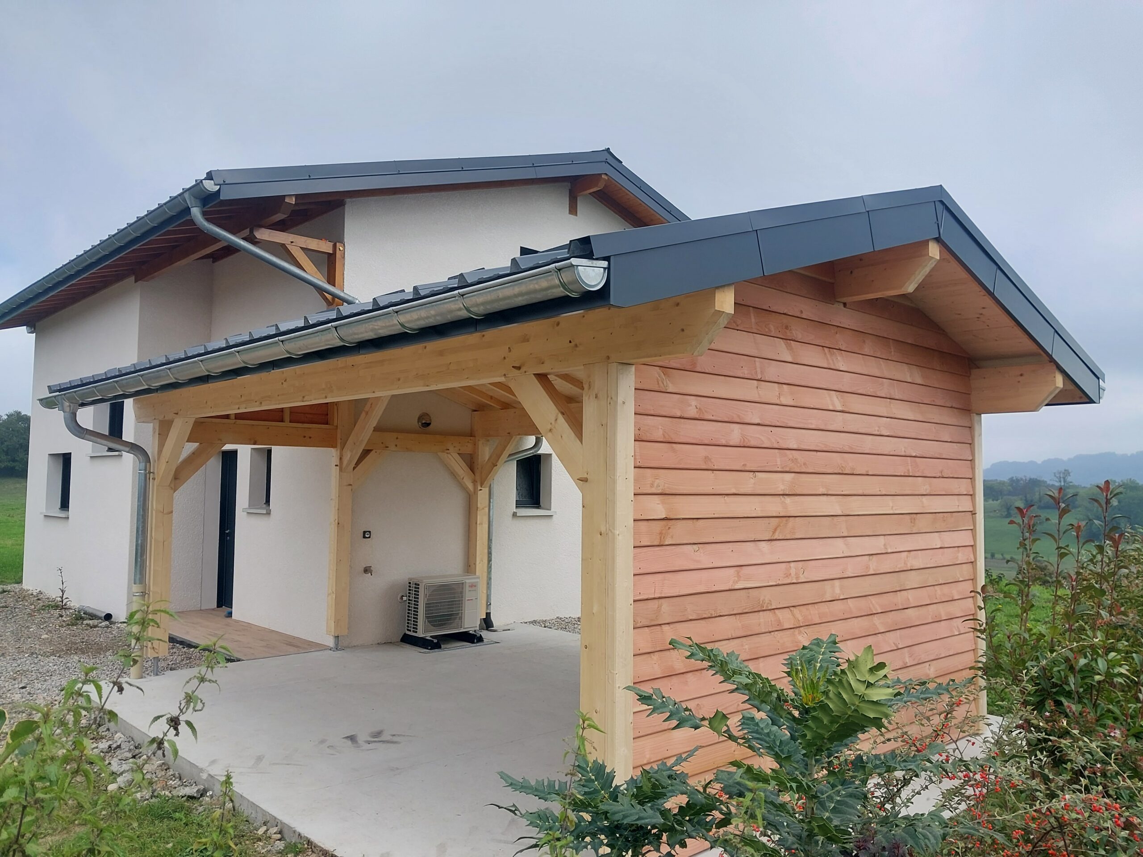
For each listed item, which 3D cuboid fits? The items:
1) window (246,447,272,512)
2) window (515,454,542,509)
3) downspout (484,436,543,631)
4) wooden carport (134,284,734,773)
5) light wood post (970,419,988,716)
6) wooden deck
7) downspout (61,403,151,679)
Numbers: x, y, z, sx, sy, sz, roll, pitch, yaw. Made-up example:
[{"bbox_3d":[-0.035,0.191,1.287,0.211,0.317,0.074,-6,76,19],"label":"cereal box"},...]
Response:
[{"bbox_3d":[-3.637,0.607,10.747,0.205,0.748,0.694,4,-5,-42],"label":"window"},{"bbox_3d":[-0.612,0.691,11.572,0.587,0.708,0.107,4,-5,-42],"label":"window"},{"bbox_3d":[-0.695,1.222,10.800,0.837,2.367,0.107,4,-5,-42],"label":"downspout"},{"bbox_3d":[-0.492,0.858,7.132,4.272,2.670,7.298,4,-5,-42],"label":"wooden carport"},{"bbox_3d":[2.701,0.950,6.061,0.142,2.097,0.151,4,-5,-42],"label":"light wood post"},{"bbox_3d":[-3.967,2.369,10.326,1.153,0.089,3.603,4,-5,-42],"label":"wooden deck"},{"bbox_3d":[-4.003,0.985,7.647,0.730,2.376,0.107,4,-5,-42],"label":"downspout"}]

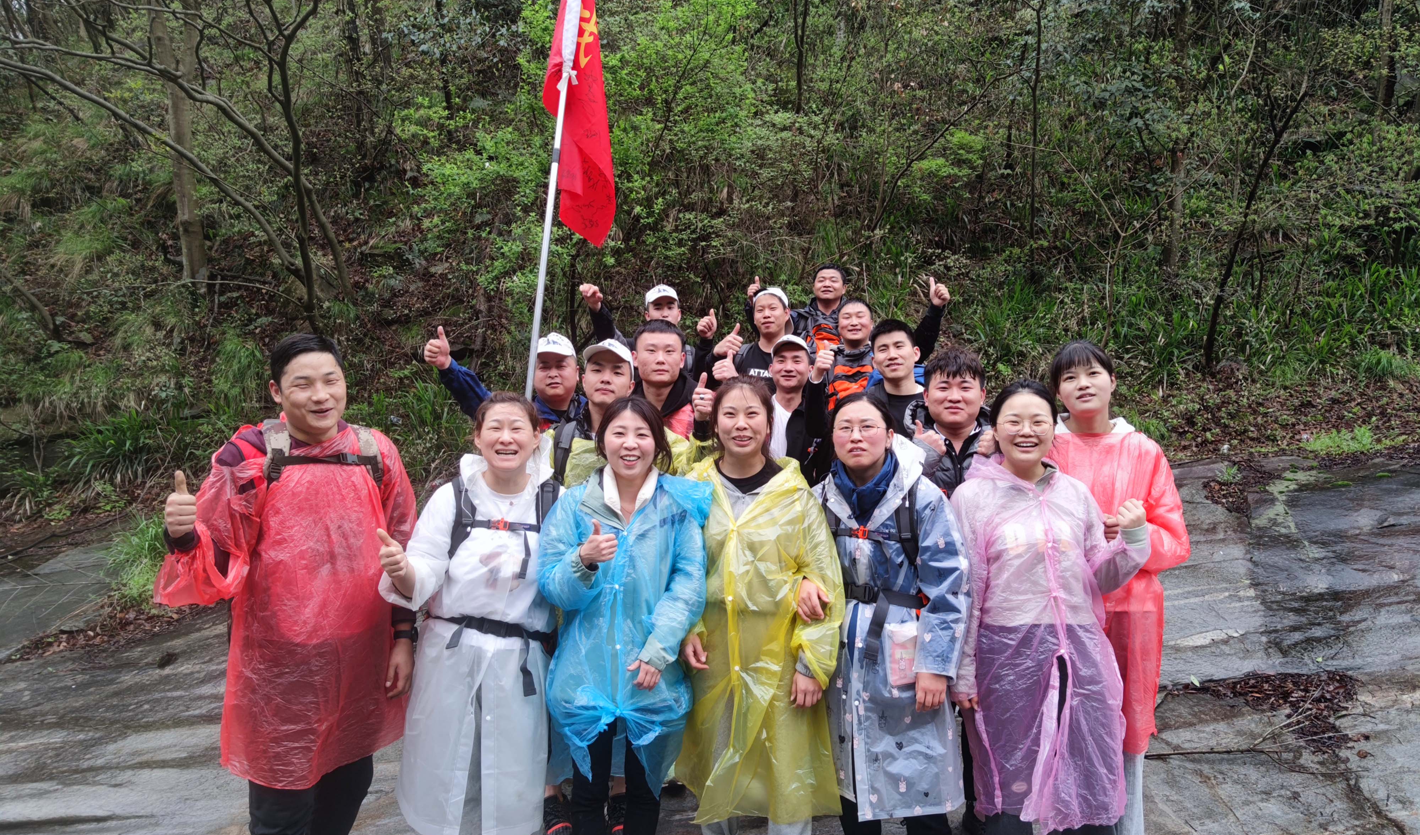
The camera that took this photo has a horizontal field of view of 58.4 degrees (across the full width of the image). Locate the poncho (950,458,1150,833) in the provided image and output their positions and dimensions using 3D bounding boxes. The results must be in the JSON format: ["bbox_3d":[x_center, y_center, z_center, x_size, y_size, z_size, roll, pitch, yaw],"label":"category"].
[{"bbox_3d":[0.928,0.605,3.480,0.520,0.990,0.380,0,1,9],"label":"poncho"}]

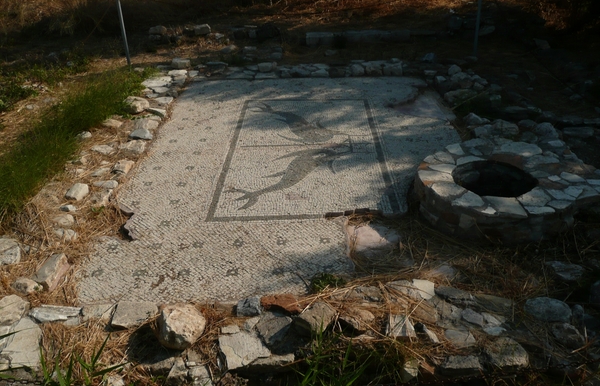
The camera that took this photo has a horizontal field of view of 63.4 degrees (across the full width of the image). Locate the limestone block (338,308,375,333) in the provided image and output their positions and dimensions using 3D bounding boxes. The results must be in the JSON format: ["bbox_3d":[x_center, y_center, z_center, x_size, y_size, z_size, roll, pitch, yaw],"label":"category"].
[{"bbox_3d":[0.244,0.550,2.095,0.155,0.070,0.110,10,33,19],"label":"limestone block"}]

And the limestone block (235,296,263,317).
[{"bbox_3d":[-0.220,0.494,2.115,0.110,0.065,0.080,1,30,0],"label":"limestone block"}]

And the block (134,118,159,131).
[{"bbox_3d":[-1.269,-0.568,4.022,0.179,0.073,0.146,-1,31,2],"label":"block"}]

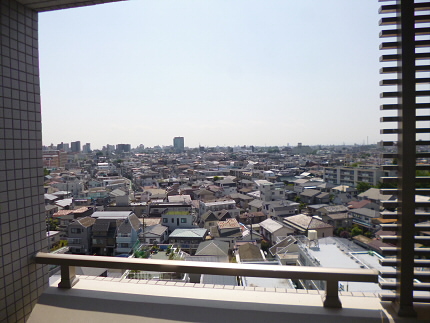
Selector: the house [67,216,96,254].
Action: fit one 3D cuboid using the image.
[{"bbox_3d":[-34.294,19.431,79.335,5.800,9.100,8.600,-1,3,5],"label":"house"}]

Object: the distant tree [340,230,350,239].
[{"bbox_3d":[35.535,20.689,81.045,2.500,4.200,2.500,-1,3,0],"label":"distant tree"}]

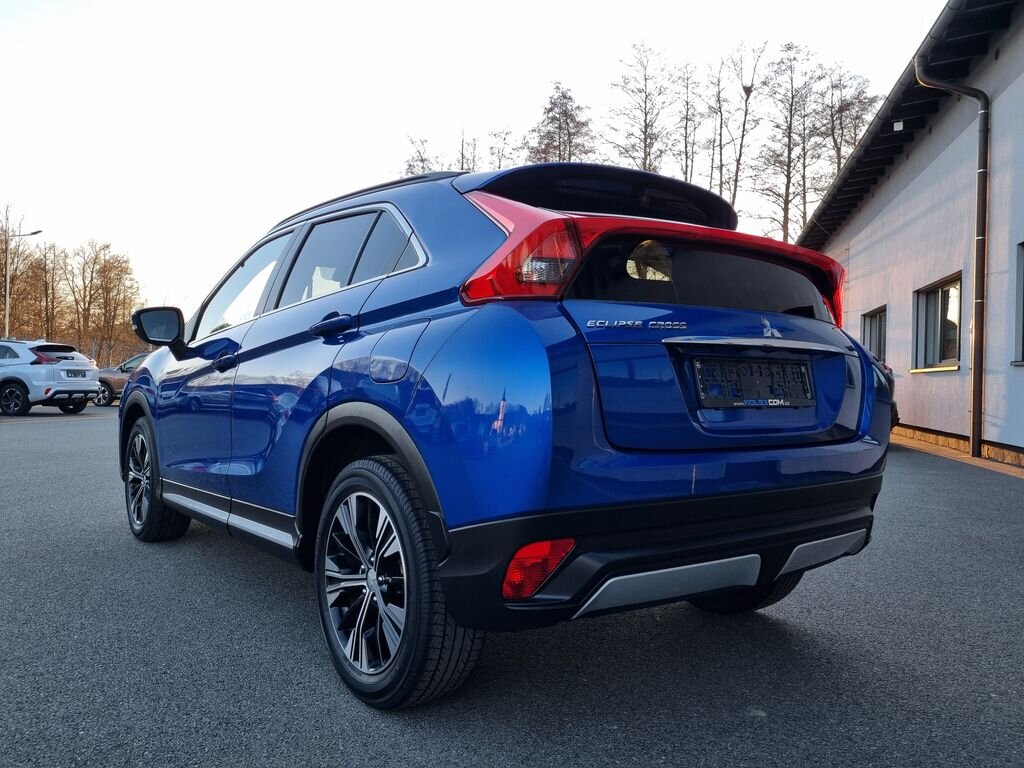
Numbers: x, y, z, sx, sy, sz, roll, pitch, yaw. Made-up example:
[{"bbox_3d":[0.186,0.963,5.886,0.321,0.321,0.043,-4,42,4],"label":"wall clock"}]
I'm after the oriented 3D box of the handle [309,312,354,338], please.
[{"bbox_3d":[-0.522,-0.161,2.247,0.055,0.055,0.280,1,0,-38],"label":"handle"}]

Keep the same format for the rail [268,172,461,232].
[{"bbox_3d":[-0.632,-0.669,2.896,0.060,0.100,1.580,1,0,-38],"label":"rail"}]

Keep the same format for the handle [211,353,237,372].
[{"bbox_3d":[-1.125,-0.075,3.032,0.055,0.055,0.280,1,0,-38],"label":"handle"}]

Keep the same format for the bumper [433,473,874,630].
[{"bbox_3d":[0.630,0.424,2.195,1.790,0.300,0.360,1,0,-38],"label":"bumper"}]

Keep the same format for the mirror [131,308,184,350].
[{"bbox_3d":[-1.623,-0.255,3.505,0.240,0.190,0.160,1,0,-38],"label":"mirror"}]

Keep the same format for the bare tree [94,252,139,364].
[{"bbox_3d":[-22.100,-3.400,43.000,2.800,8.000,2.800,1,0,0],"label":"bare tree"}]

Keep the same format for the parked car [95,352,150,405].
[{"bbox_3d":[-10.980,-0.150,23.850,4.400,1.670,1.830,1,0,14],"label":"parked car"}]

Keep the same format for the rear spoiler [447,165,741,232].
[{"bbox_3d":[0.349,-0.620,2.576,1.200,0.150,0.360,1,0,-38],"label":"rear spoiler"}]

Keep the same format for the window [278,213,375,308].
[{"bbox_3d":[-0.654,-0.438,2.672,0.045,0.340,0.620,25,-14,-35],"label":"window"}]

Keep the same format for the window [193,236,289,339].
[{"bbox_3d":[-1.174,-0.409,3.345,0.050,0.450,0.870,25,-14,-35],"label":"window"}]

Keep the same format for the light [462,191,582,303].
[{"bbox_3d":[-0.028,-0.360,1.963,0.340,0.340,0.380,1,0,-38],"label":"light"}]

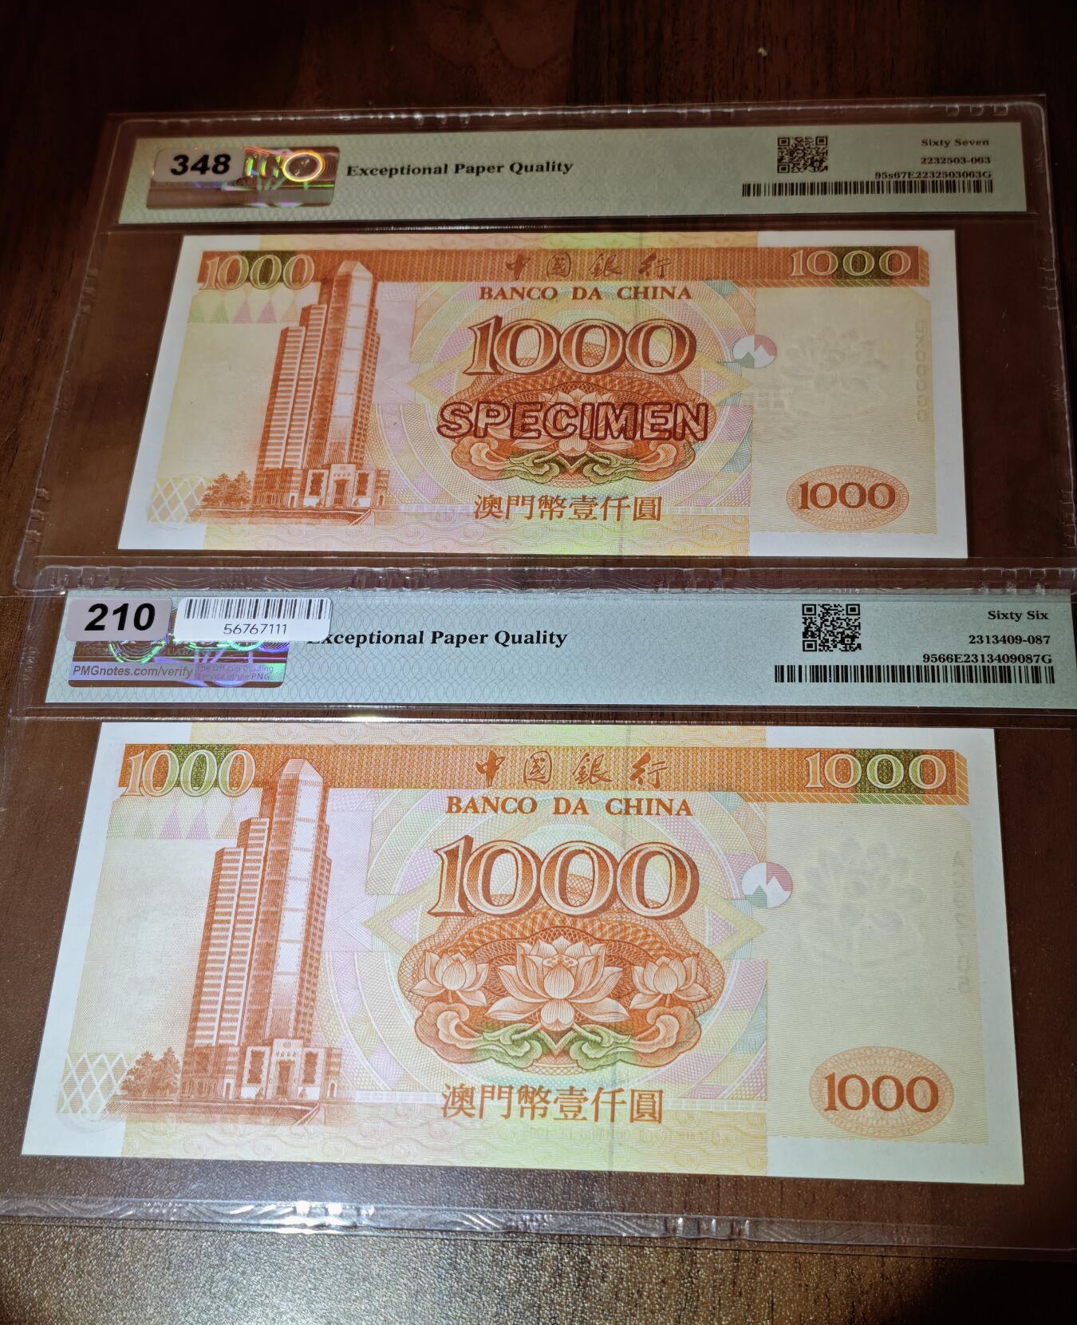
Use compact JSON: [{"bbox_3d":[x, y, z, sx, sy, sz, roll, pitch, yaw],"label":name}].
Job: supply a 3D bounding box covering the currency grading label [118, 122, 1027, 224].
[{"bbox_3d":[0.006,-0.105,0.446,0.193,0.001,0.025,1,59,6],"label":"currency grading label"}]

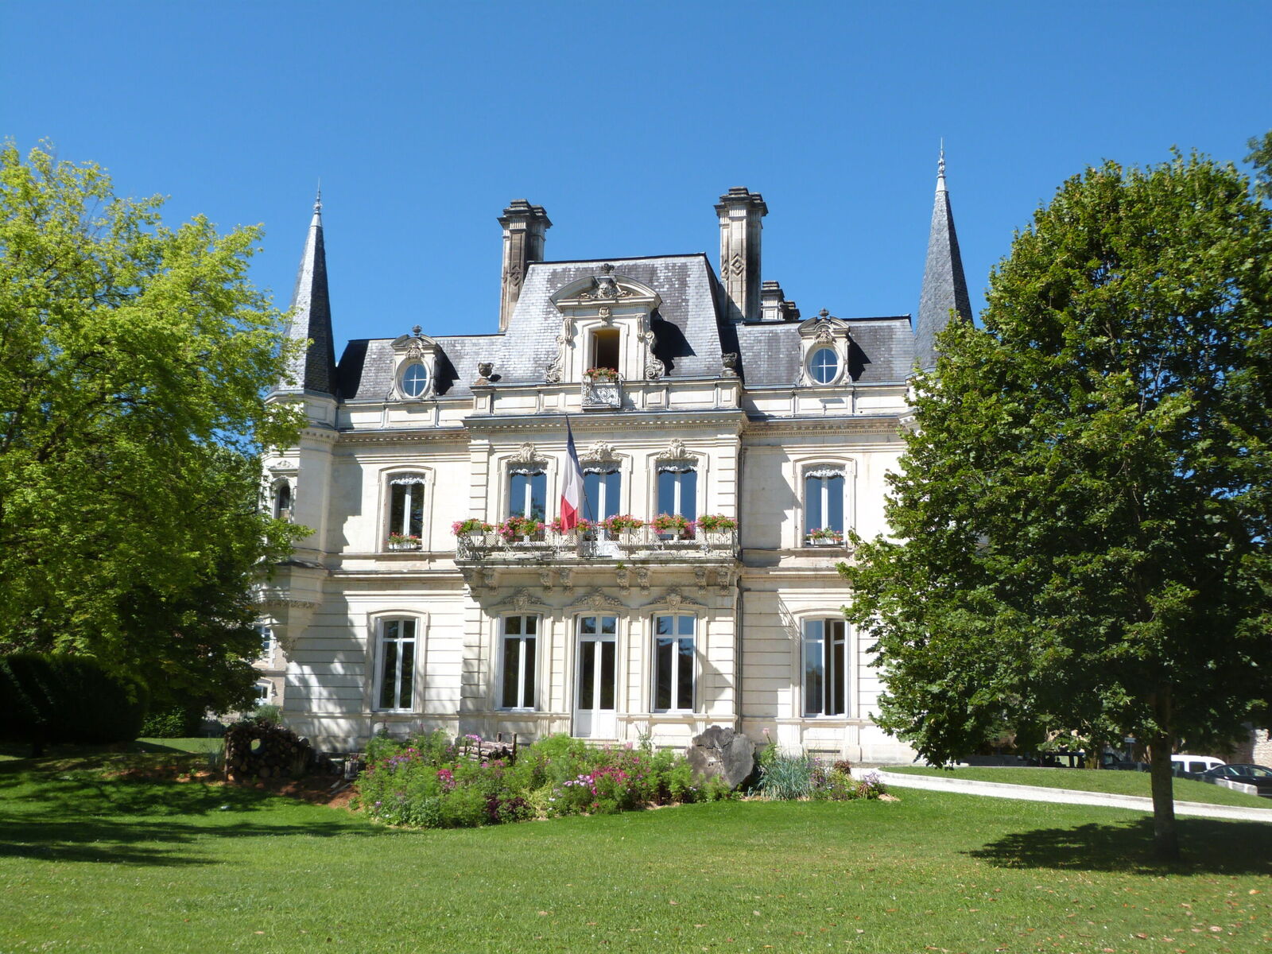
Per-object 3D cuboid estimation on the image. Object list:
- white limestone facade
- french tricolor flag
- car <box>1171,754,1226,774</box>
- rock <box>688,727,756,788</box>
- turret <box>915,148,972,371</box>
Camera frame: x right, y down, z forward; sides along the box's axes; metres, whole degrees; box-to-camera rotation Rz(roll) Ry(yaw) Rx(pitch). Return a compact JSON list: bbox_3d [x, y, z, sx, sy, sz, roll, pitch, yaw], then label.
[{"bbox_3d":[-0.316,-0.487,45.516,20.700,16.960,8.000,-1,-11,13],"label":"white limestone facade"},{"bbox_3d":[-1.678,-0.065,41.051,0.650,2.900,0.550,-1,-11,13],"label":"french tricolor flag"},{"bbox_3d":[23.241,12.325,65.000,4.100,1.800,1.700,-1,-11,13],"label":"car"},{"bbox_3d":[1.629,5.383,30.300,1.300,1.200,0.850,-1,-11,13],"label":"rock"},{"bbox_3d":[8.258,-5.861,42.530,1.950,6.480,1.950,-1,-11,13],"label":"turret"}]

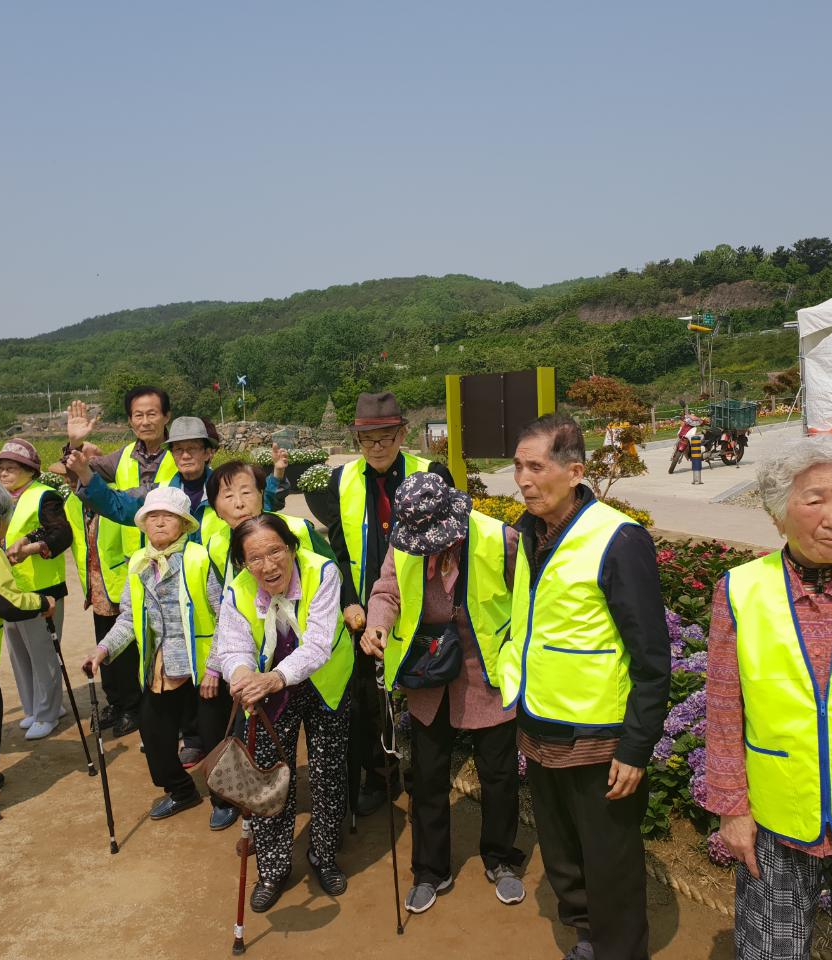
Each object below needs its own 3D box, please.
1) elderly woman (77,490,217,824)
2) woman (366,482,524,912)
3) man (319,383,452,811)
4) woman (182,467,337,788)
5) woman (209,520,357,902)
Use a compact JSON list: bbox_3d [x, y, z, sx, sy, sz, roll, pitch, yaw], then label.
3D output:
[{"bbox_3d":[-1.040,0.677,3.768,0.530,1.295,0.430,-1,4,4],"label":"elderly woman"},{"bbox_3d":[0.087,0.657,3.046,0.530,1.368,0.460,-1,4,8],"label":"woman"},{"bbox_3d":[-0.112,0.471,3.791,0.540,1.647,0.400,-2,4,1],"label":"man"},{"bbox_3d":[-0.573,0.618,3.731,0.500,1.390,0.400,-2,4,-5],"label":"woman"},{"bbox_3d":[-0.413,0.729,3.018,0.520,1.259,0.520,-1,4,6],"label":"woman"}]

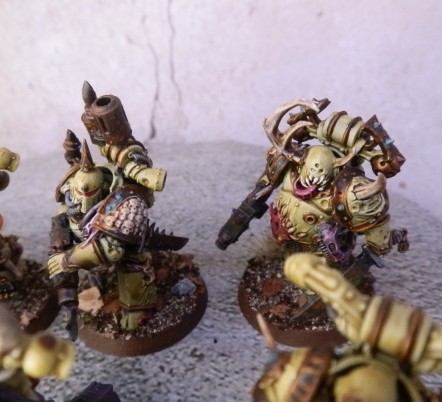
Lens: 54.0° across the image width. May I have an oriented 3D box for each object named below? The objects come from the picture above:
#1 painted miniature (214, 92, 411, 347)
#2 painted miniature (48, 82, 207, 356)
[{"bbox_3d":[0.015,0.002,0.072,0.031,0.038,0.026,2,36,15],"label":"painted miniature"},{"bbox_3d":[-0.018,0.002,0.073,0.026,0.043,0.026,12,39,27],"label":"painted miniature"}]

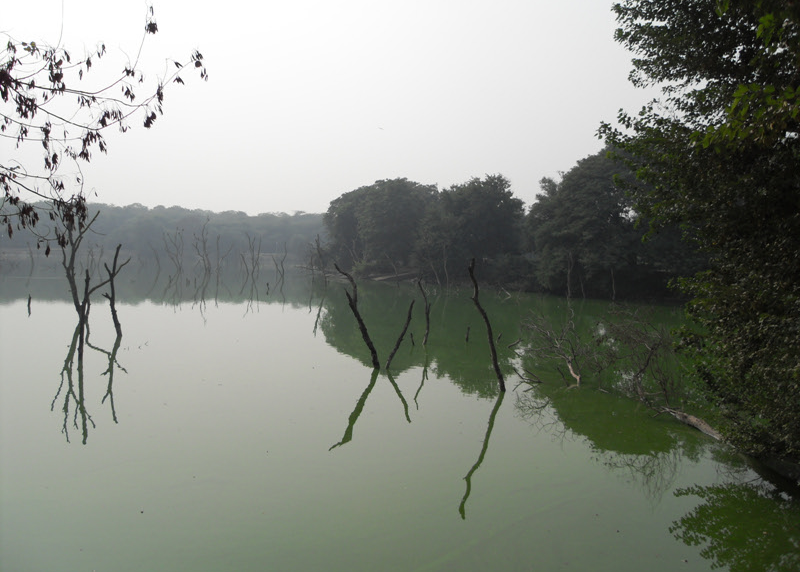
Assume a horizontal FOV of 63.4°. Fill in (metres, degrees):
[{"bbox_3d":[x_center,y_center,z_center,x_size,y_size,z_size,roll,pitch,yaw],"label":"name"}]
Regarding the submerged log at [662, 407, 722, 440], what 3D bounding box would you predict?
[{"bbox_3d":[4.802,2.212,10.662,0.220,0.210,1.900,2,3,-3],"label":"submerged log"}]

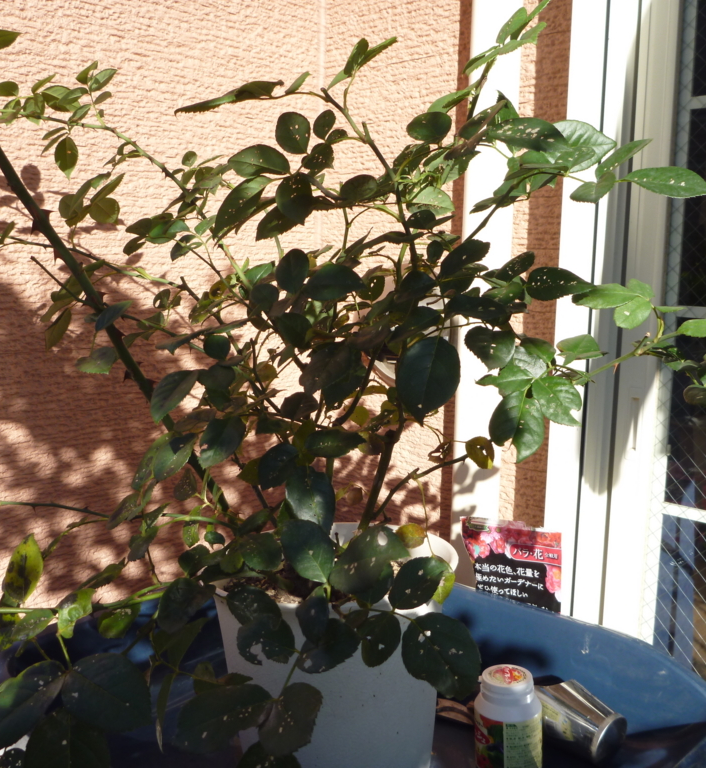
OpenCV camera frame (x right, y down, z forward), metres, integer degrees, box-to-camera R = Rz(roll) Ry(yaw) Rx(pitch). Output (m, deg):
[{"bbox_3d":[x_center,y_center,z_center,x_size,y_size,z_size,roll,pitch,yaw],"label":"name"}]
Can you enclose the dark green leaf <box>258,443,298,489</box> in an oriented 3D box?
[{"bbox_3d":[-0.075,0.079,0.801,0.035,0.053,0.010,36,-23,10],"label":"dark green leaf"}]

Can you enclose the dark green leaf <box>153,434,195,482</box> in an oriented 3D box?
[{"bbox_3d":[-0.168,0.070,0.780,0.034,0.056,0.010,26,-20,41],"label":"dark green leaf"}]

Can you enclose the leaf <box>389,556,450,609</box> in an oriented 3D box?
[{"bbox_3d":[0.060,0.185,0.770,0.065,0.040,0.011,-39,-18,-15],"label":"leaf"}]

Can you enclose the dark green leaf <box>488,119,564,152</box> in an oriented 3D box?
[{"bbox_3d":[0.161,-0.229,0.758,0.071,0.012,0.049,12,53,5],"label":"dark green leaf"}]

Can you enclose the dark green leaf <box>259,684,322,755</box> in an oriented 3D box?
[{"bbox_3d":[-0.051,0.276,0.682,0.052,0.050,0.013,-18,-18,6],"label":"dark green leaf"}]

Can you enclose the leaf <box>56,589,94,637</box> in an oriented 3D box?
[{"bbox_3d":[-0.262,0.217,0.780,0.030,0.046,0.013,15,-22,18],"label":"leaf"}]

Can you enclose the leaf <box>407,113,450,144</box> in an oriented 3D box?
[{"bbox_3d":[0.075,-0.251,0.810,0.049,0.011,0.043,-16,59,-24],"label":"leaf"}]

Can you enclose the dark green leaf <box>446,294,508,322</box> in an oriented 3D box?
[{"bbox_3d":[0.121,-0.074,0.810,0.062,0.010,0.036,5,46,8],"label":"dark green leaf"}]

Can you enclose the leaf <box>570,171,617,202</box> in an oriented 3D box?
[{"bbox_3d":[0.214,-0.176,0.740,0.041,0.013,0.044,0,30,8],"label":"leaf"}]

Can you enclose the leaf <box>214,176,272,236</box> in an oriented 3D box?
[{"bbox_3d":[-0.099,-0.160,0.740,0.012,0.072,0.038,48,-7,-30],"label":"leaf"}]

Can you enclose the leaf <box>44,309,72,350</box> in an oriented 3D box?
[{"bbox_3d":[-0.326,-0.060,0.912,0.041,0.052,0.012,9,-21,36],"label":"leaf"}]

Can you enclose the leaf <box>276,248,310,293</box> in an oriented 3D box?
[{"bbox_3d":[-0.058,-0.109,0.800,0.033,0.046,0.009,-1,-12,0],"label":"leaf"}]

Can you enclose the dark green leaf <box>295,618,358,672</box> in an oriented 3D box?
[{"bbox_3d":[-0.022,0.234,0.740,0.057,0.011,0.045,-14,38,-6],"label":"dark green leaf"}]

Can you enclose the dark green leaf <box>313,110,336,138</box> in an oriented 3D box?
[{"bbox_3d":[-0.026,-0.238,0.760,0.018,0.025,0.005,14,-6,4],"label":"dark green leaf"}]

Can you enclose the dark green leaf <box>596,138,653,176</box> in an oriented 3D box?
[{"bbox_3d":[0.260,-0.220,0.806,0.065,0.011,0.031,-35,30,0],"label":"dark green leaf"}]

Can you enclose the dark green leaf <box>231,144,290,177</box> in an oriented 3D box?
[{"bbox_3d":[-0.094,-0.224,0.839,0.064,0.044,0.013,15,-24,7],"label":"dark green leaf"}]

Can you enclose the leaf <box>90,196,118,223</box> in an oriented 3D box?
[{"bbox_3d":[-0.283,-0.200,0.950,0.040,0.032,0.010,43,13,-12],"label":"leaf"}]

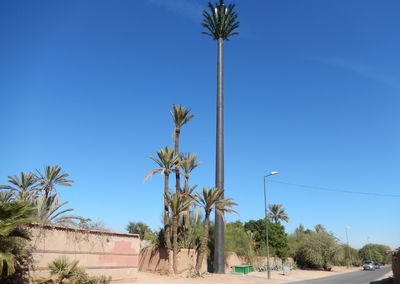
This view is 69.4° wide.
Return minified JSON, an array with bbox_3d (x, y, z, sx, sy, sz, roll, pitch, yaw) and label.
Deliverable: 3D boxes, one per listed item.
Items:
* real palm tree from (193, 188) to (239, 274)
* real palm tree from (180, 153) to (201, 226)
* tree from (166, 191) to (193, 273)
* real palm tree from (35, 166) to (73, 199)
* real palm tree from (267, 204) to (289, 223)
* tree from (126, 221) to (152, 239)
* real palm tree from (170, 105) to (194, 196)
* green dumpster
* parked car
[{"bbox_3d":[1.294,7.881,26.433,4.400,7.620,4.400,1,-21,3],"label":"real palm tree"},{"bbox_3d":[-1.338,6.410,28.050,2.600,11.340,2.600,3,-21,-2],"label":"real palm tree"},{"bbox_3d":[-1.748,7.350,23.980,2.600,6.610,2.600,3,-21,-3],"label":"tree"},{"bbox_3d":[-14.654,6.814,27.808,4.000,9.460,4.000,13,-24,-25],"label":"real palm tree"},{"bbox_3d":[16.113,18.893,59.156,4.600,11.950,4.600,-3,-22,14],"label":"real palm tree"},{"bbox_3d":[-10.344,16.527,48.239,4.600,6.530,4.600,6,-22,-10],"label":"tree"},{"bbox_3d":[-2.164,3.767,29.012,2.700,16.910,2.700,4,-21,-4],"label":"real palm tree"},{"bbox_3d":[4.027,11.866,26.936,1.200,0.760,1.850,-11,-25,31],"label":"green dumpster"},{"bbox_3d":[28.850,21.165,49.409,1.720,1.550,4.200,-11,-25,31],"label":"parked car"}]

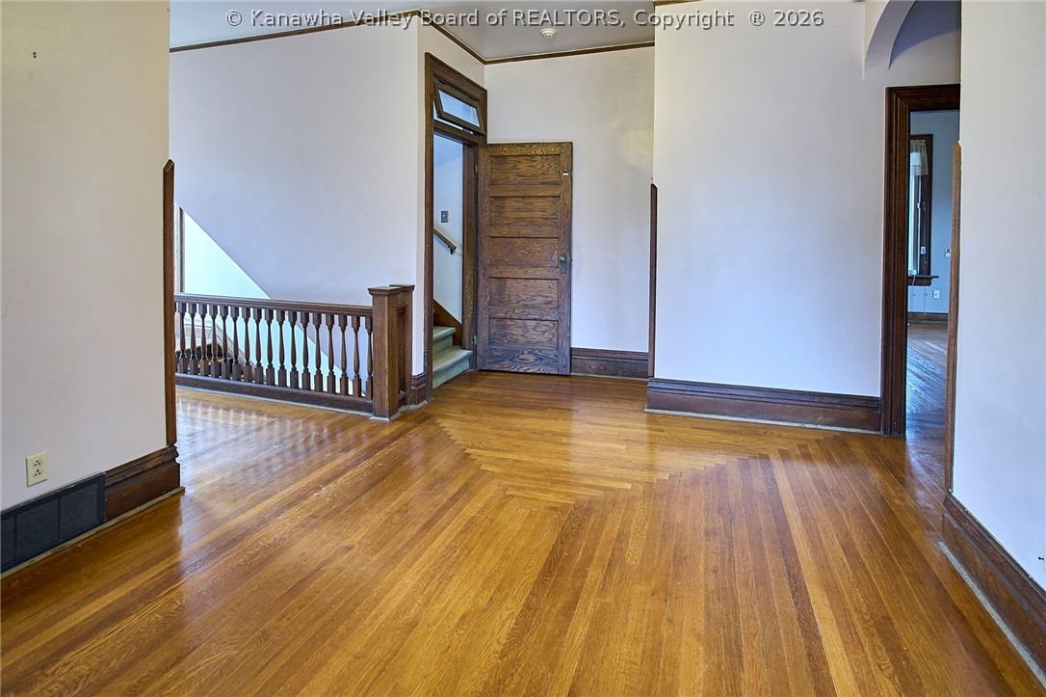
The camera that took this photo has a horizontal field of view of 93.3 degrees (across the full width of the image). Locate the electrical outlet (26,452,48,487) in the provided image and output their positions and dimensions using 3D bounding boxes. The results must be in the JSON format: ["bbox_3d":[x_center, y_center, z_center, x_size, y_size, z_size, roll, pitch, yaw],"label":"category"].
[{"bbox_3d":[-1.934,0.483,1.965,0.011,0.117,0.072,3,9,18],"label":"electrical outlet"}]

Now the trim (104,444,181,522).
[{"bbox_3d":[-1.798,0.625,2.332,0.038,0.226,0.325,3,9,18],"label":"trim"}]

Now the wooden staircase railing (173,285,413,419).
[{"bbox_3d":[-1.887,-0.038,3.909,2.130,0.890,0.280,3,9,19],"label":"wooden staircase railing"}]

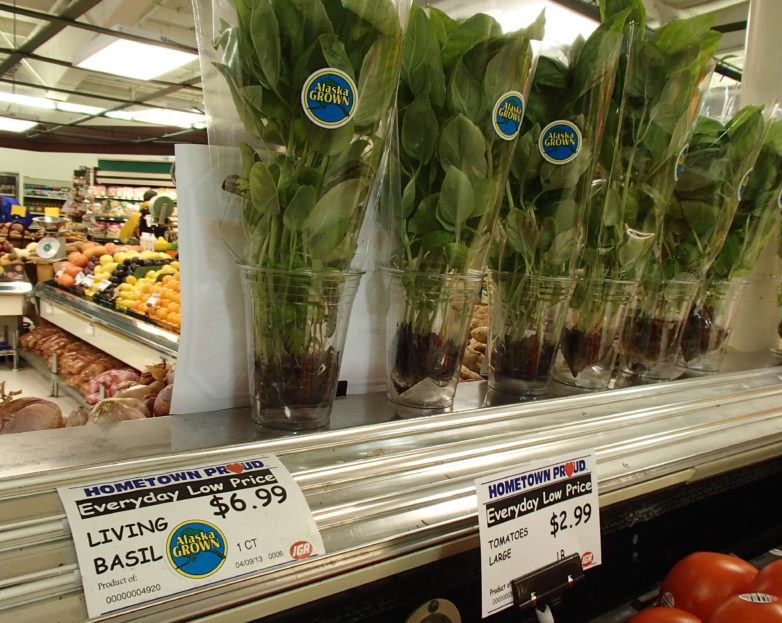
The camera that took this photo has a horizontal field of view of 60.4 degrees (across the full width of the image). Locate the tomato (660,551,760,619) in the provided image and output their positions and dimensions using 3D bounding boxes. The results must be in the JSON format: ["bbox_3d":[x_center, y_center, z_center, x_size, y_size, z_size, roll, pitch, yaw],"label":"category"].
[{"bbox_3d":[0.247,0.223,0.515,0.079,0.067,0.079,0,6,-30],"label":"tomato"}]

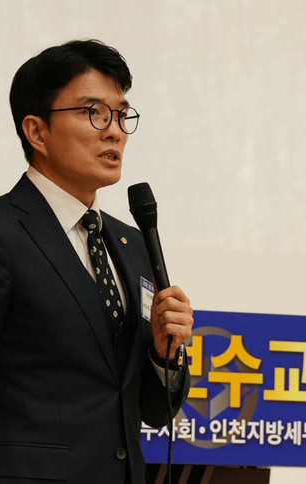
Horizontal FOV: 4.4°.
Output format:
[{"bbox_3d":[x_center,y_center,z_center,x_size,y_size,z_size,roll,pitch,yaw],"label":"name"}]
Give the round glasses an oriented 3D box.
[{"bbox_3d":[-0.115,-0.204,6.900,0.136,0.048,0.138,9,-12,-42],"label":"round glasses"}]

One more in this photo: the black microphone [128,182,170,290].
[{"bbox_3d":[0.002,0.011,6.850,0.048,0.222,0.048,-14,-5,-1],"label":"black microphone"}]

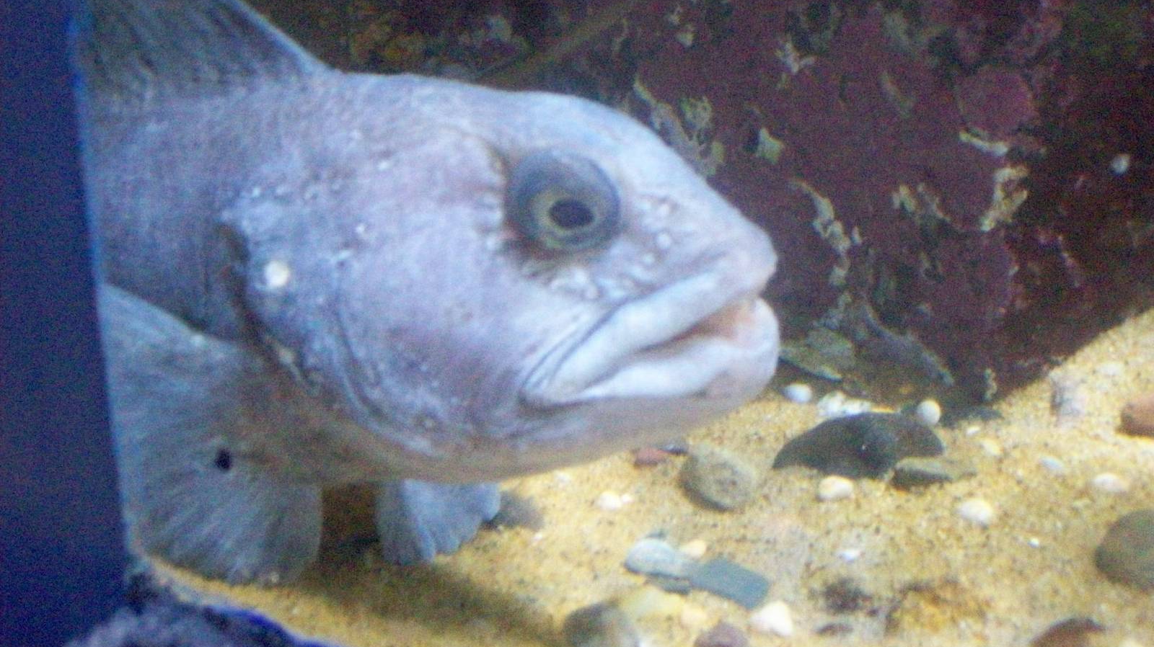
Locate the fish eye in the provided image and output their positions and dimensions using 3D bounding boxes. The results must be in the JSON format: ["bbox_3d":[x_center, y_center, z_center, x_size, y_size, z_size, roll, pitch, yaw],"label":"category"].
[{"bbox_3d":[-0.004,-0.035,0.660,0.032,0.028,0.019,-5,14,-10],"label":"fish eye"}]

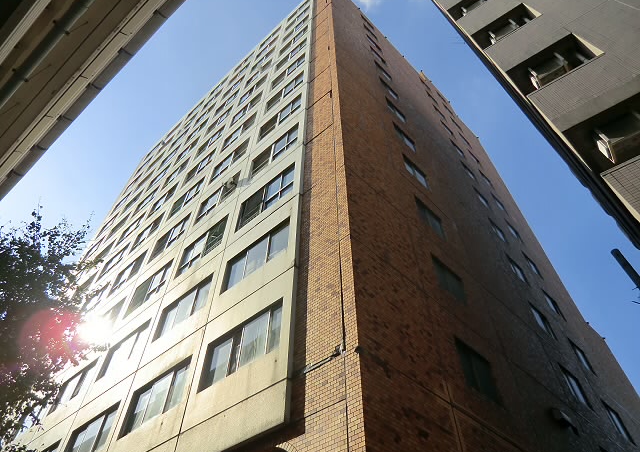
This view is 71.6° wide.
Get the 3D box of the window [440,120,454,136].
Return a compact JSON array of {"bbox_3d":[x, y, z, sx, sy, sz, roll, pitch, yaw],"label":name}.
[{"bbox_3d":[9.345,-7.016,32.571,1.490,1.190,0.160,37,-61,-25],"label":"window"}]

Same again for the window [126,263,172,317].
[{"bbox_3d":[-6.476,2.452,17.081,2.559,1.564,0.200,-35,-59,24],"label":"window"}]

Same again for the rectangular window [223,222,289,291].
[{"bbox_3d":[-1.718,0.870,12.139,2.580,1.340,0.160,-35,-60,24],"label":"rectangular window"}]

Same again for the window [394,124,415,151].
[{"bbox_3d":[3.787,-3.798,19.802,1.510,1.342,0.160,37,-60,-26],"label":"window"}]

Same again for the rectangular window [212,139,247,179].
[{"bbox_3d":[-4.071,-2.919,20.436,2.559,1.475,0.200,-35,-59,24],"label":"rectangular window"}]

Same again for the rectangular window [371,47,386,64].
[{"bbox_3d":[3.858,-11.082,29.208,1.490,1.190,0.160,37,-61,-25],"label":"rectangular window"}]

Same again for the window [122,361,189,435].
[{"bbox_3d":[-3.912,4.177,10.713,2.380,1.280,0.200,-35,-60,24],"label":"window"}]

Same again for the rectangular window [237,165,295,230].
[{"bbox_3d":[-1.629,-0.878,13.936,2.312,1.421,0.150,-35,-60,24],"label":"rectangular window"}]

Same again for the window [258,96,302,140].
[{"bbox_3d":[-1.618,-4.384,18.349,2.400,1.470,0.200,-35,-60,24],"label":"window"}]

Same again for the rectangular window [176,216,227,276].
[{"bbox_3d":[-4.173,0.769,15.845,2.580,1.490,0.160,-35,-60,24],"label":"rectangular window"}]

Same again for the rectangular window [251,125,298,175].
[{"bbox_3d":[-1.619,-2.661,16.232,2.312,1.421,0.150,-35,-60,24],"label":"rectangular window"}]

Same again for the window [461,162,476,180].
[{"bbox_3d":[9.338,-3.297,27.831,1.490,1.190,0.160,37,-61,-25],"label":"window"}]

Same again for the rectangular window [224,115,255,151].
[{"bbox_3d":[-3.952,-4.558,21.909,2.380,1.440,0.200,-35,-60,24],"label":"rectangular window"}]

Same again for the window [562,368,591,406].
[{"bbox_3d":[8.758,5.534,15.455,1.380,1.150,0.180,37,-60,-25],"label":"window"}]

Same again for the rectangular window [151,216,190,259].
[{"bbox_3d":[-6.272,0.578,18.678,2.400,1.500,0.200,-35,-60,24],"label":"rectangular window"}]

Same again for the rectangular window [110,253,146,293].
[{"bbox_3d":[-8.546,2.175,19.873,2.312,1.421,0.150,-35,-60,24],"label":"rectangular window"}]

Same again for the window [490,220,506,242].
[{"bbox_3d":[8.835,0.330,22.095,1.259,1.137,0.150,37,-61,-25],"label":"window"}]

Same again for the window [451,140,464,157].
[{"bbox_3d":[8.864,-4.863,28.779,1.360,1.150,0.180,37,-60,-25],"label":"window"}]

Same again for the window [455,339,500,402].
[{"bbox_3d":[3.562,3.368,10.006,1.300,1.191,0.150,37,-61,-25],"label":"window"}]

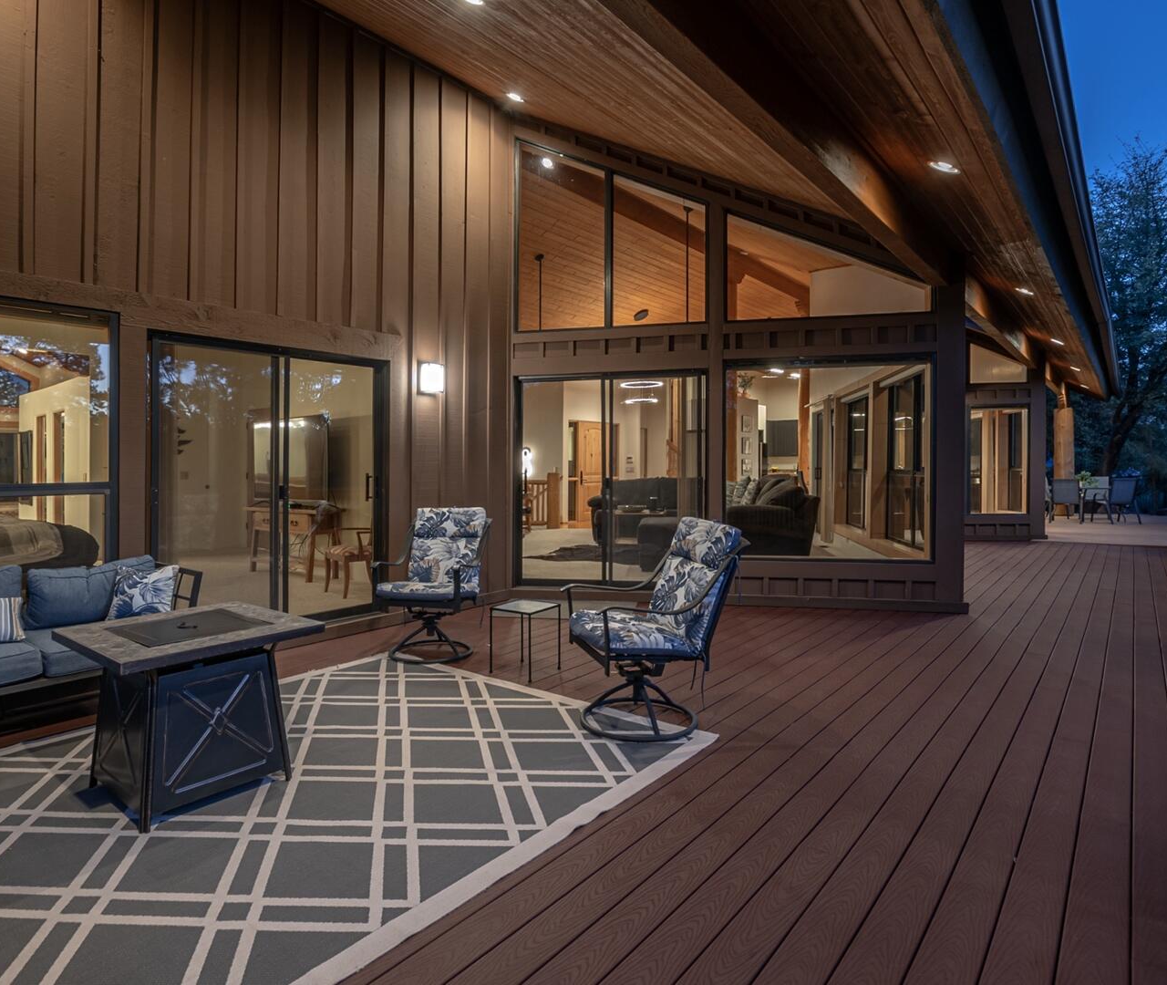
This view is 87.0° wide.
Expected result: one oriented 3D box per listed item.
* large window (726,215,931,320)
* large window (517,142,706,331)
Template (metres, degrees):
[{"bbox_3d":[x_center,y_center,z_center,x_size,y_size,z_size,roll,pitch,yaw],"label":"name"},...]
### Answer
[{"bbox_3d":[2.200,-2.100,5.600,1.790,1.000,0.100,0,1,10],"label":"large window"},{"bbox_3d":[0.265,-2.530,5.940,1.870,1.880,0.100,0,1,10],"label":"large window"}]

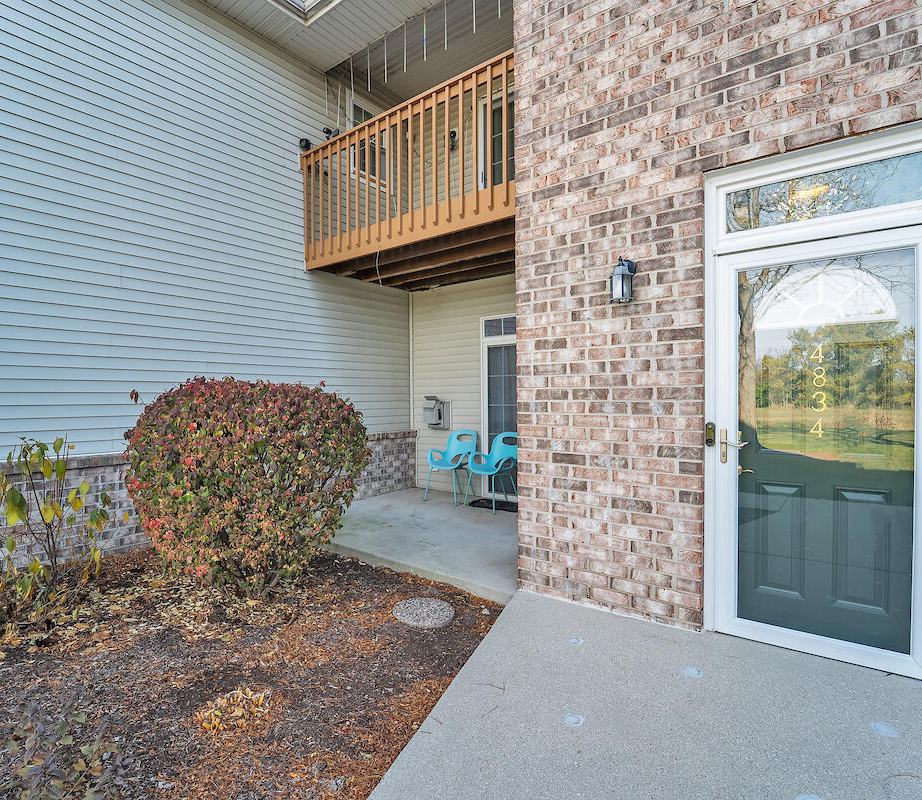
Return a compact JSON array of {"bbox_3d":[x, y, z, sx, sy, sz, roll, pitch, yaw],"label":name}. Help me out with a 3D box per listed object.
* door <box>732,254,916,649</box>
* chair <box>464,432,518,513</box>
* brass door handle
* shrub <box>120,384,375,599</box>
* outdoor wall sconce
[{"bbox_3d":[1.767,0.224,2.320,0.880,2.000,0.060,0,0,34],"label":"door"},{"bbox_3d":[0.385,0.836,5.500,0.600,0.840,0.550,0,0,41],"label":"chair"},{"bbox_3d":[1.426,0.247,2.435,0.135,0.180,0.075,0,0,34],"label":"brass door handle"},{"bbox_3d":[-1.400,0.610,3.240,1.460,1.440,1.460,0,0,-23],"label":"shrub"},{"bbox_3d":[0.933,-0.671,2.670,0.130,0.265,0.210,0,0,34],"label":"outdoor wall sconce"}]

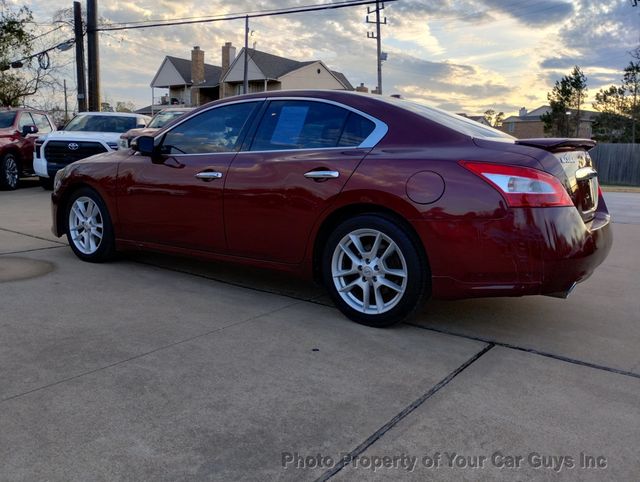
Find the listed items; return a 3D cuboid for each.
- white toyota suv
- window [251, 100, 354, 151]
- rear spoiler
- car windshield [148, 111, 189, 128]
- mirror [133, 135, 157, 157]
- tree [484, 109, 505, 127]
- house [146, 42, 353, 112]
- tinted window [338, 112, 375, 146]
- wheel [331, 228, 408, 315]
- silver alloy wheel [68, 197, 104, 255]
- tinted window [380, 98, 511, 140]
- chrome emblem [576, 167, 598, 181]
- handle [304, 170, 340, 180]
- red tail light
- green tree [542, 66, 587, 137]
[{"bbox_3d":[-5.494,-2.591,13.964,2.020,1.900,5.300,0,11,-3],"label":"white toyota suv"},{"bbox_3d":[-0.125,-0.731,3.292,0.672,0.373,0.040,8,-15,32],"label":"window"},{"bbox_3d":[1.489,-0.569,3.117,0.310,0.100,1.250,8,11,33],"label":"rear spoiler"},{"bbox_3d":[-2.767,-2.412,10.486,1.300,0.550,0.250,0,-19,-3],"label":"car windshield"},{"bbox_3d":[-1.292,-0.704,3.827,0.130,0.160,0.200,8,13,33],"label":"mirror"},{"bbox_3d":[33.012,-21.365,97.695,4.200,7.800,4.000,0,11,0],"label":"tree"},{"bbox_3d":[-5.584,-11.546,43.827,11.300,8.300,12.800,5,12,25],"label":"house"},{"bbox_3d":[0.232,-0.661,3.076,0.203,0.236,0.030,8,-15,31],"label":"tinted window"},{"bbox_3d":[0.331,0.165,3.033,0.490,0.490,0.200,8,11,33],"label":"wheel"},{"bbox_3d":[-1.972,-0.147,4.576,0.495,0.495,0.200,8,13,33],"label":"silver alloy wheel"},{"bbox_3d":[0.950,-0.784,3.456,0.840,0.100,1.240,29,22,28],"label":"tinted window"},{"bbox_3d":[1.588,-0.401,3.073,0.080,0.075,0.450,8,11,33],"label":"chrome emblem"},{"bbox_3d":[0.015,-0.387,3.043,0.245,0.045,0.050,4,9,34],"label":"handle"},{"bbox_3d":[0.993,-0.289,2.607,0.520,0.240,0.270,8,13,33],"label":"red tail light"},{"bbox_3d":[17.932,-8.763,38.202,3.299,7.857,3.299,6,10,24],"label":"green tree"}]

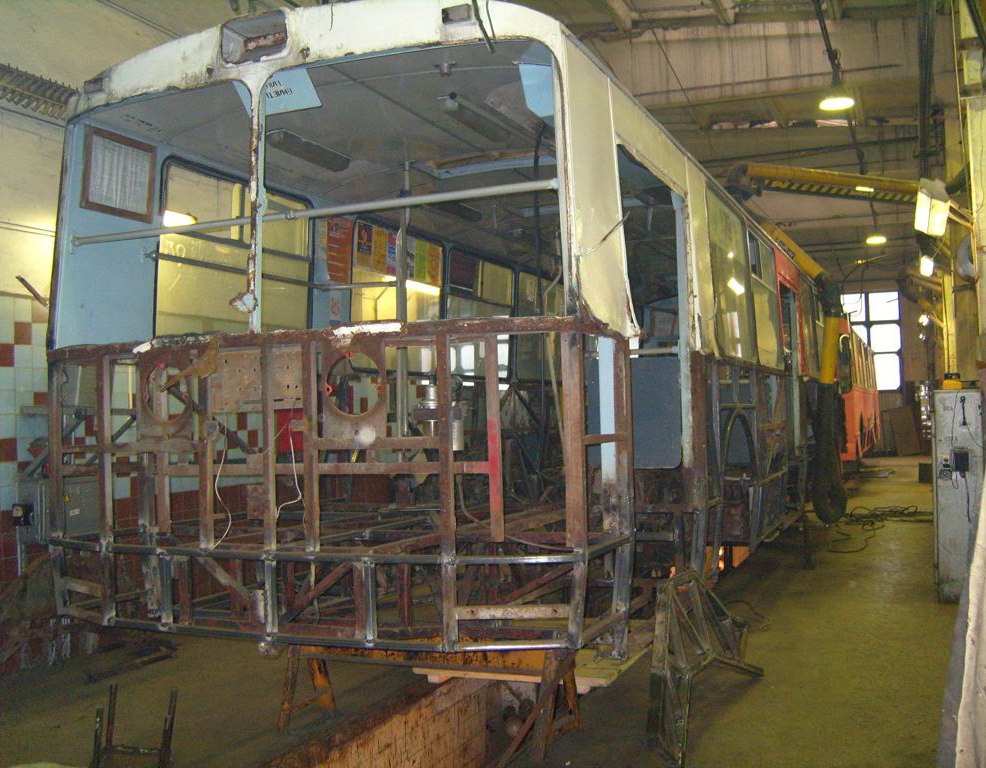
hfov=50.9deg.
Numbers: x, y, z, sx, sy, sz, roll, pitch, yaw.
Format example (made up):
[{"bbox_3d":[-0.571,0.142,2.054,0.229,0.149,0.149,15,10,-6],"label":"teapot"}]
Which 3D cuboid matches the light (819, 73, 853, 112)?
[{"bbox_3d":[4.549,-3.847,13.712,0.440,0.410,0.440,-2,-2,23],"label":"light"}]

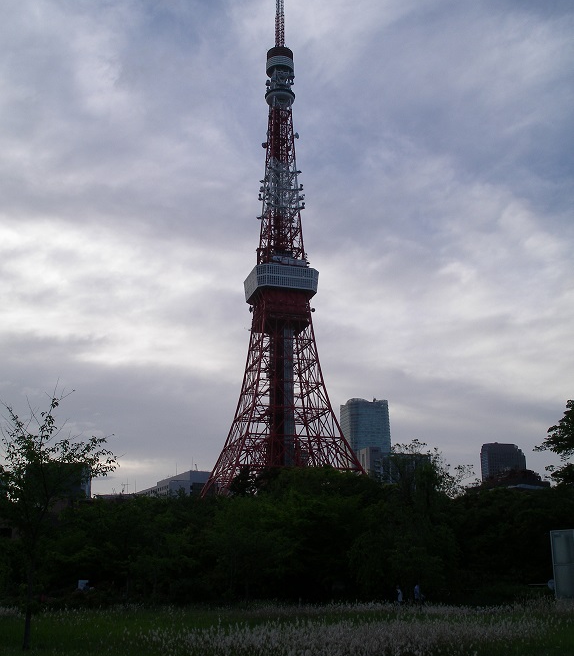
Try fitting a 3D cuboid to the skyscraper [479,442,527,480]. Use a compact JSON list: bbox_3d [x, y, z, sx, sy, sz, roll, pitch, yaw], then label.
[{"bbox_3d":[264.418,219.013,982.874,44.000,154.000,31.000,3,-17,-10],"label":"skyscraper"}]

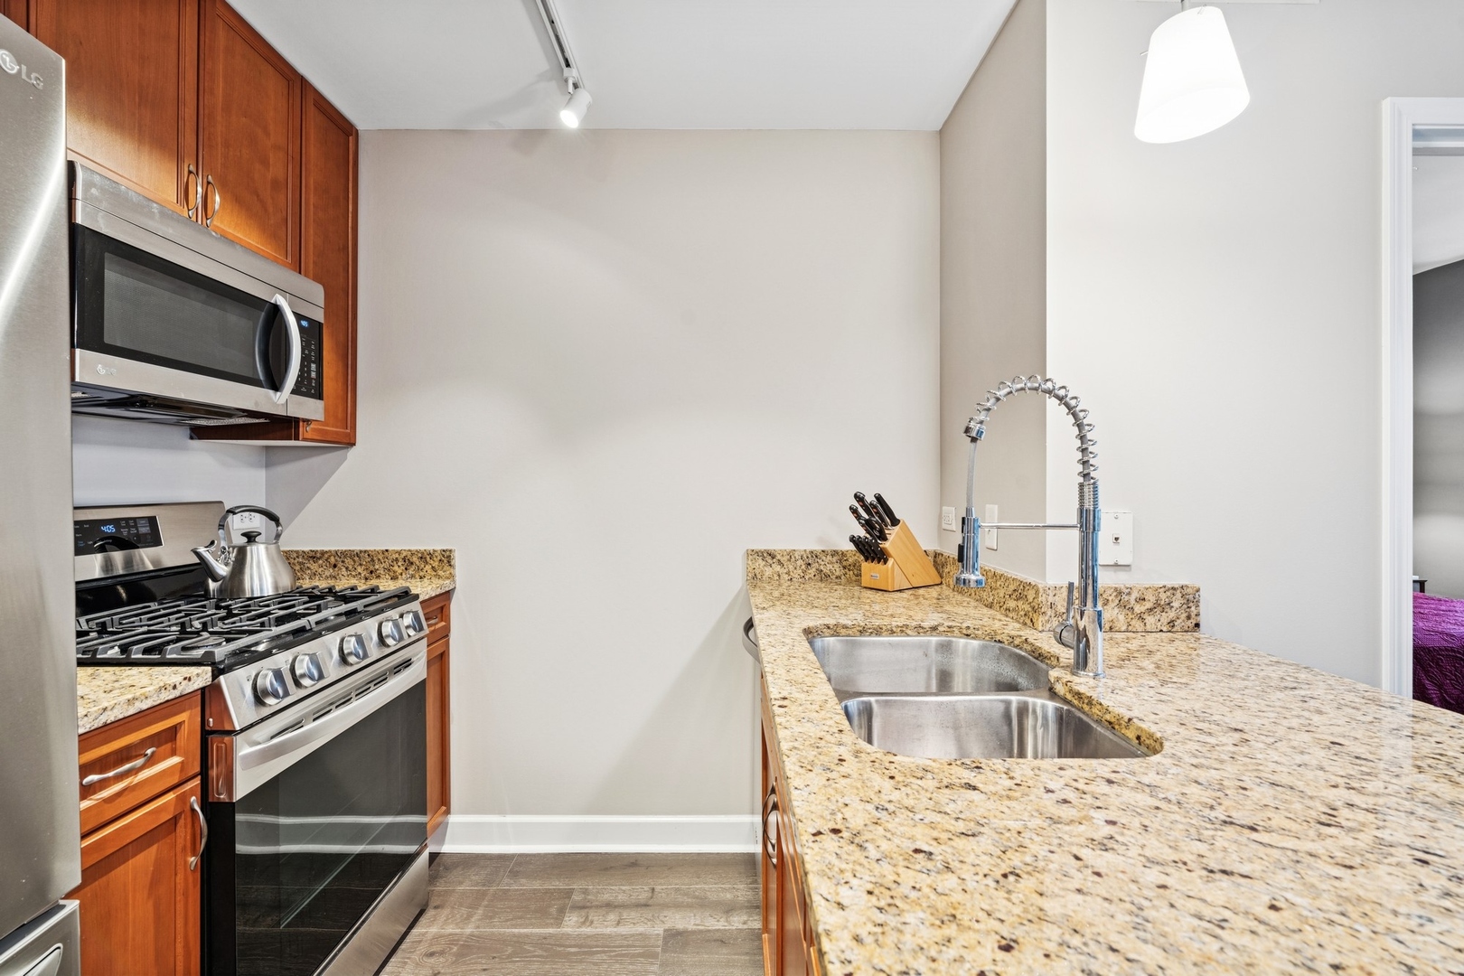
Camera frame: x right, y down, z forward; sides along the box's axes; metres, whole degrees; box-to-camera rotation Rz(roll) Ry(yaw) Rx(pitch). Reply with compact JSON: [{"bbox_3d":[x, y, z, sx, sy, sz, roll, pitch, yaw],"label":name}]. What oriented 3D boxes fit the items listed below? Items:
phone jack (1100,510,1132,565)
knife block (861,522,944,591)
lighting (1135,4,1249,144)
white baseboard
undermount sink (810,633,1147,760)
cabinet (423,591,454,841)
[{"bbox_3d":[0.857,0.113,1.450,0.073,0.119,0.010,0,0,0],"label":"phone jack"},{"bbox_3d":[0.542,0.207,2.103,0.287,0.218,0.115,0,0,-39],"label":"knife block"},{"bbox_3d":[0.683,-0.627,0.980,0.141,0.138,0.141,0,0,0],"label":"lighting"},{"bbox_3d":[-0.444,1.163,2.195,1.064,0.131,0.016,0,0,0],"label":"white baseboard"},{"bbox_3d":[0.376,0.443,1.133,0.425,0.205,0.755,0,0,0],"label":"undermount sink"},{"bbox_3d":[-1.257,0.761,2.065,0.624,0.818,0.270,0,0,0],"label":"cabinet"}]

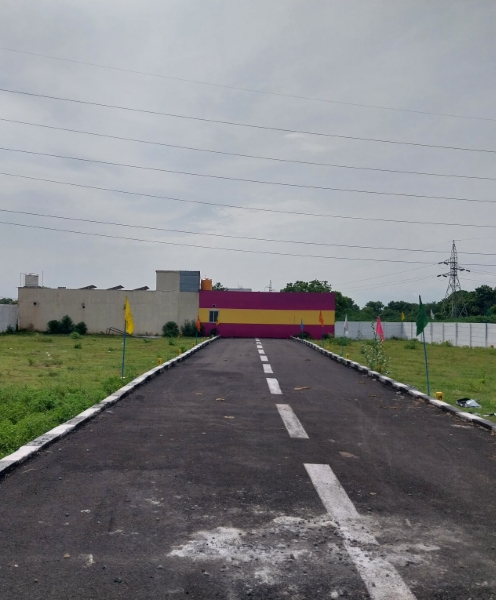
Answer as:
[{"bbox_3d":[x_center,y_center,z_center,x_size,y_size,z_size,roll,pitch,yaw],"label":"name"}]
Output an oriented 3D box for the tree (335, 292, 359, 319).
[{"bbox_3d":[10.034,1.392,63.064,4.000,4.350,4.000,1,-2,0],"label":"tree"}]

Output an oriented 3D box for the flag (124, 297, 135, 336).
[{"bbox_3d":[-2.702,0.353,13.700,0.230,0.870,0.120,1,-2,0],"label":"flag"}]

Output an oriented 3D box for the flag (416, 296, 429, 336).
[{"bbox_3d":[3.514,0.332,12.100,0.250,0.800,0.120,1,-2,0],"label":"flag"}]

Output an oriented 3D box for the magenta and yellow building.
[{"bbox_3d":[1.542,1.257,49.554,10.400,3.650,7.000,1,-2,-1],"label":"magenta and yellow building"}]

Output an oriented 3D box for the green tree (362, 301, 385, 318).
[{"bbox_3d":[18.400,2.270,88.063,3.700,4.240,3.700,1,-2,0],"label":"green tree"}]

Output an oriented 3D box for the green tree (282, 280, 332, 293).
[{"bbox_3d":[6.454,0.740,66.085,6.000,5.760,5.600,1,-2,0],"label":"green tree"}]

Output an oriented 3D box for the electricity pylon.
[{"bbox_3d":[53.376,-4.268,155.325,6.400,21.990,5.200,1,-2,-13],"label":"electricity pylon"}]

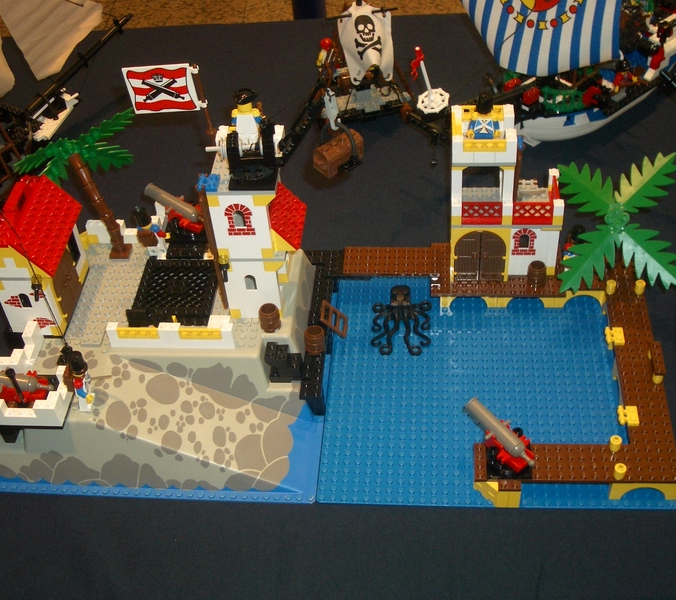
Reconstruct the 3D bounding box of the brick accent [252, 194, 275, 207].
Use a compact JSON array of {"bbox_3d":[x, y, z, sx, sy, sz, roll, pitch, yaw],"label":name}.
[{"bbox_3d":[-0.049,-0.071,0.653,0.016,0.010,0.008,1,44,6],"label":"brick accent"}]

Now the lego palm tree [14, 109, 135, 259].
[{"bbox_3d":[-0.202,-0.087,0.765,0.129,0.113,0.120,1,44,6],"label":"lego palm tree"}]

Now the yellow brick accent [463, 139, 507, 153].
[{"bbox_3d":[0.110,-0.116,0.705,0.032,0.010,0.008,1,44,6],"label":"yellow brick accent"}]

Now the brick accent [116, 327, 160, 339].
[{"bbox_3d":[-0.148,0.023,0.712,0.032,0.010,0.008,1,44,6],"label":"brick accent"}]

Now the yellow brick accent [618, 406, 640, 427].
[{"bbox_3d":[0.209,0.083,0.683,0.015,0.005,0.016,1,44,6],"label":"yellow brick accent"}]

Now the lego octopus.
[{"bbox_3d":[0.053,0.016,0.789,0.051,0.020,0.070,1,44,6],"label":"lego octopus"}]

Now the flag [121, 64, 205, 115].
[{"bbox_3d":[-0.119,-0.143,0.643,0.050,0.037,0.004,-1,44,7],"label":"flag"}]

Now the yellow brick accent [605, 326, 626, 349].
[{"bbox_3d":[0.216,0.028,0.740,0.015,0.005,0.016,1,44,6],"label":"yellow brick accent"}]

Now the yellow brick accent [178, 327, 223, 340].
[{"bbox_3d":[-0.101,0.023,0.707,0.032,0.010,0.008,1,44,6],"label":"yellow brick accent"}]

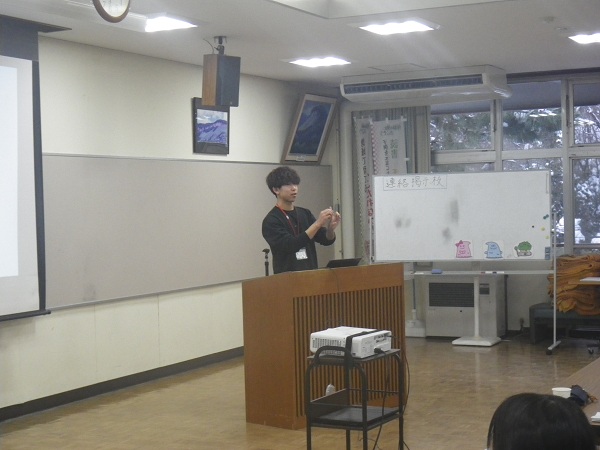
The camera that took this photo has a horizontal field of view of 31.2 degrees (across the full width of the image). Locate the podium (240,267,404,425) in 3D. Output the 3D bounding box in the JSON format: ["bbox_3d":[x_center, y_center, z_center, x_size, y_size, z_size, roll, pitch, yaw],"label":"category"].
[{"bbox_3d":[0.192,0.831,7.793,1.148,1.068,0.493,-2,2,-44],"label":"podium"}]

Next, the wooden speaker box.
[{"bbox_3d":[-0.613,-1.125,8.415,0.223,0.386,0.177,-2,8,-42],"label":"wooden speaker box"}]

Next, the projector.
[{"bbox_3d":[0.265,0.607,5.560,0.302,0.101,0.315,2,3,31],"label":"projector"}]

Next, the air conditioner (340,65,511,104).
[{"bbox_3d":[1.310,-1.439,11.206,1.584,0.260,0.727,-1,1,28],"label":"air conditioner"}]

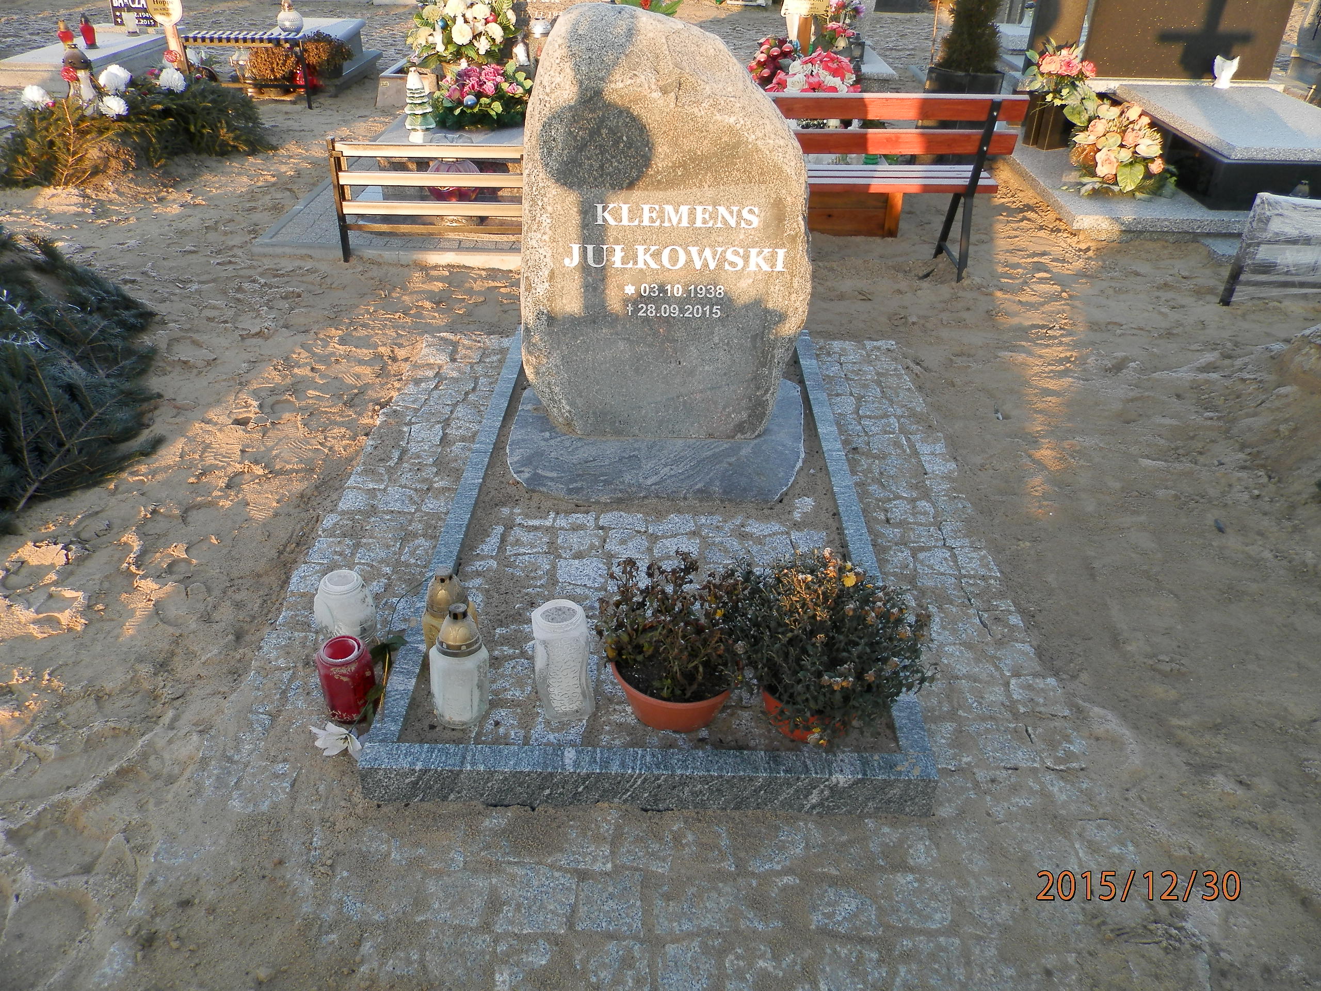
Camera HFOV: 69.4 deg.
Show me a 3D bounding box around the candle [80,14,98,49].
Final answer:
[{"bbox_3d":[-4.223,-3.415,7.029,0.110,0.225,0.110,1,33,0],"label":"candle"}]

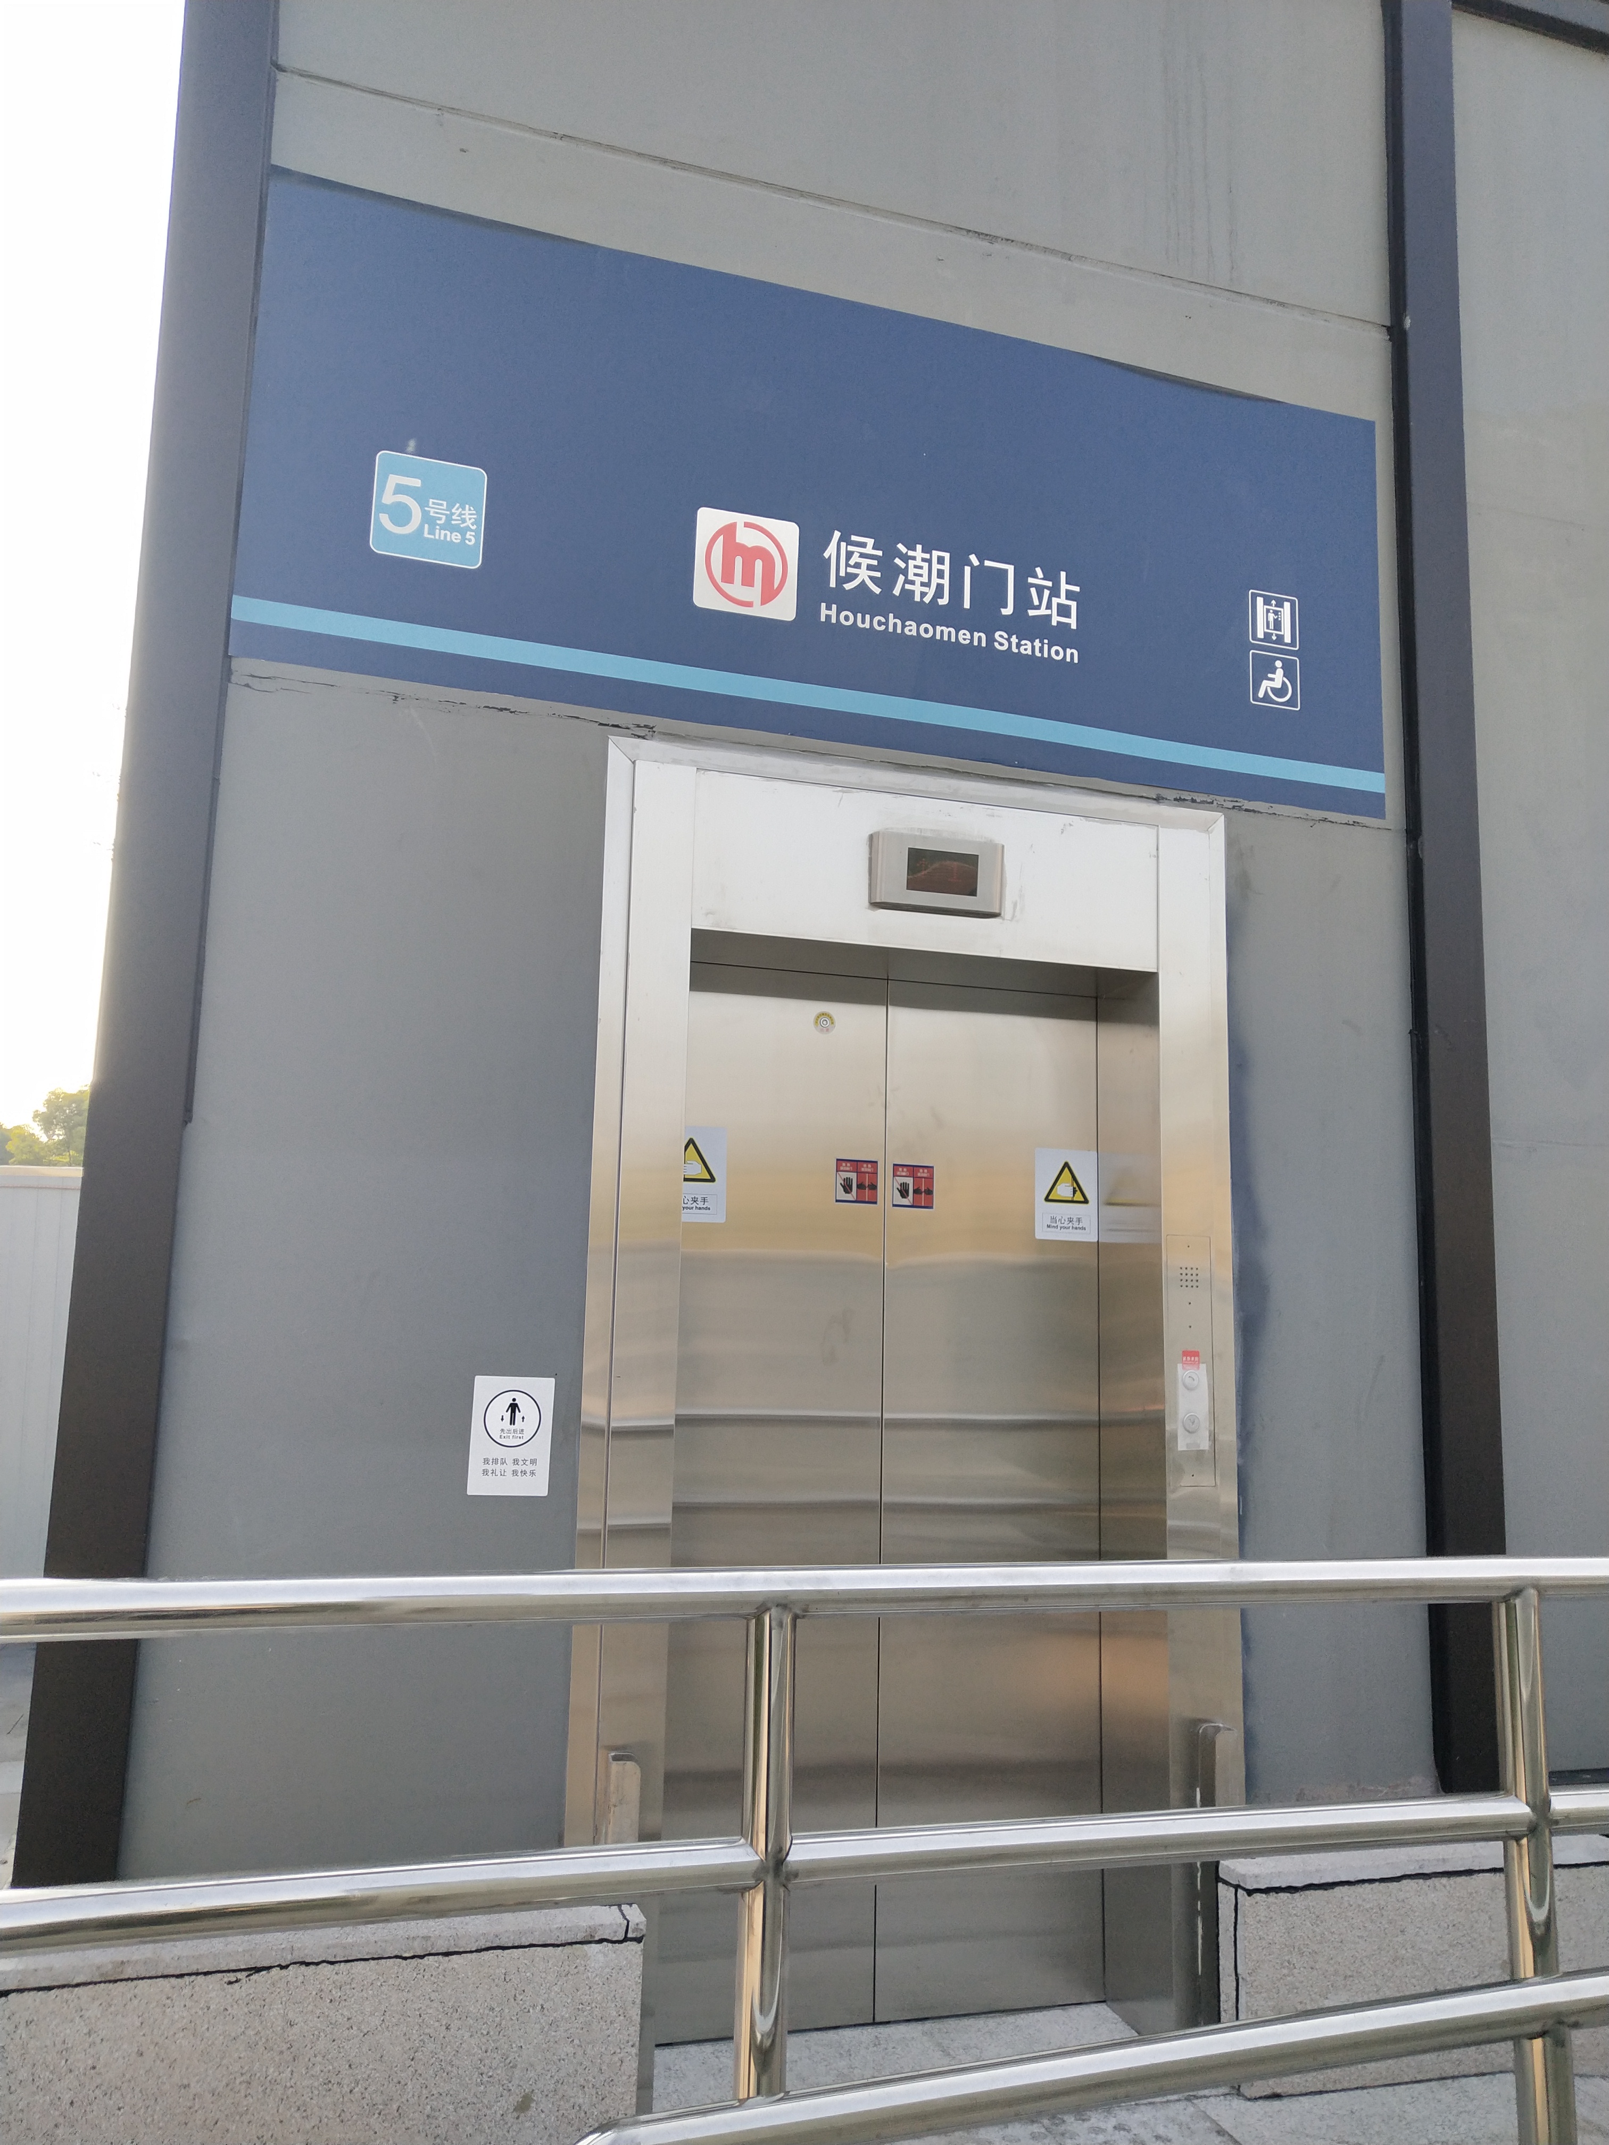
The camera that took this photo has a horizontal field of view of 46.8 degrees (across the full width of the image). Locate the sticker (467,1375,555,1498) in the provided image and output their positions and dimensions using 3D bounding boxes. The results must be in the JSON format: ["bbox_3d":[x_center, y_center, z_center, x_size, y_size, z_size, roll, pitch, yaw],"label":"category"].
[{"bbox_3d":[-0.525,0.656,3.349,0.145,0.210,0.010,5,-10,-19],"label":"sticker"}]

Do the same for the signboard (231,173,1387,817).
[{"bbox_3d":[0.149,-1.152,3.881,2.510,0.980,0.030,5,-10,-19],"label":"signboard"}]

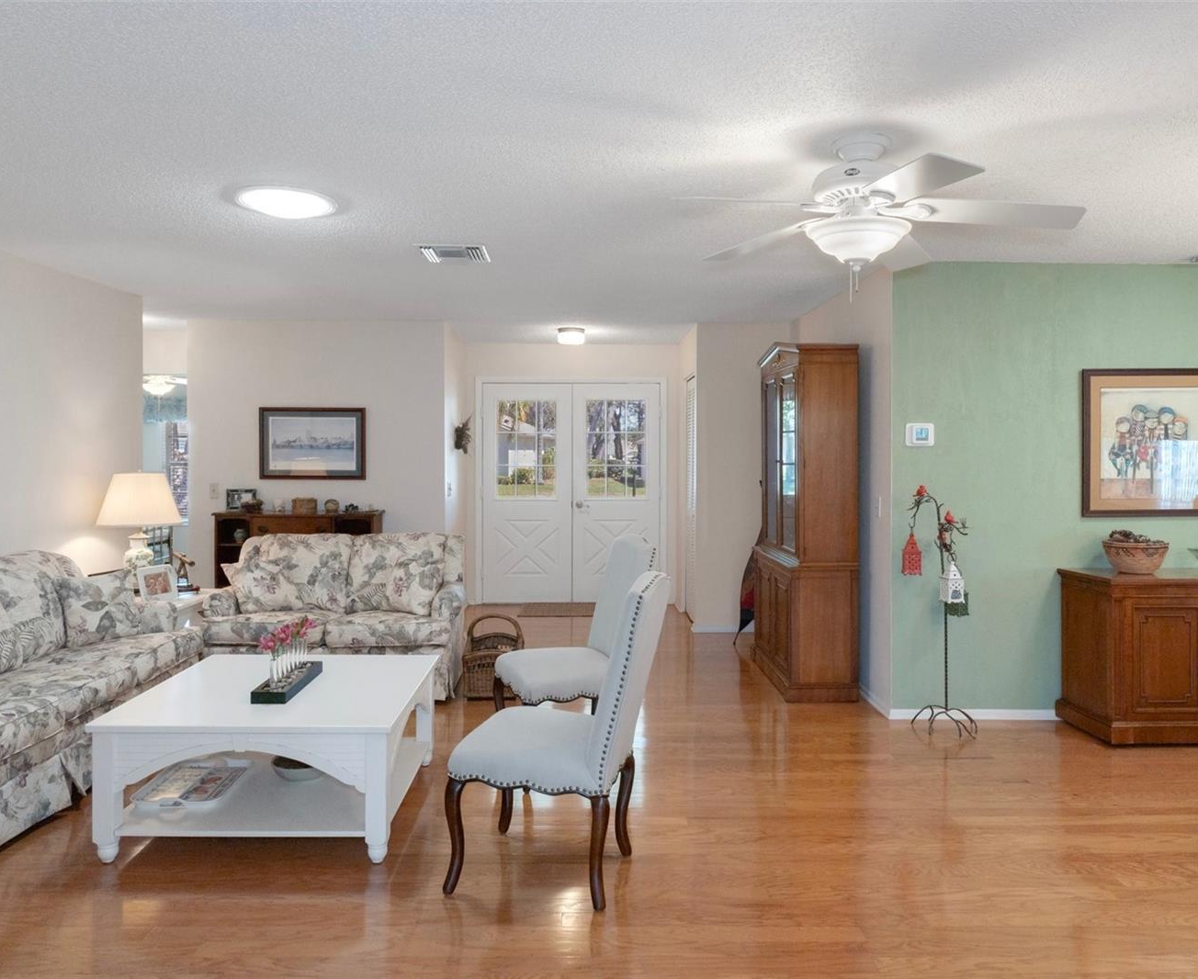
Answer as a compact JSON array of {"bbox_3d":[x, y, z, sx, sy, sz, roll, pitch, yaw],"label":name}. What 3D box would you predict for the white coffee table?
[{"bbox_3d":[-1.260,1.043,3.475,1.050,0.495,1.030,0,2,-1],"label":"white coffee table"}]

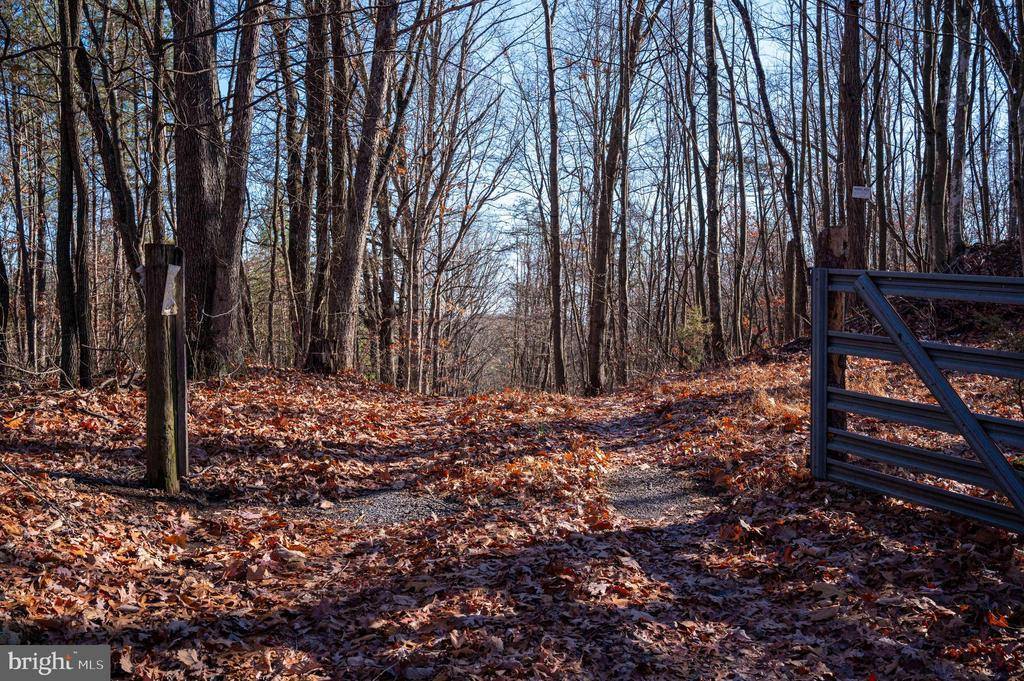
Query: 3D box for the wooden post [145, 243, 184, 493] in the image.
[{"bbox_3d":[-2.144,0.169,6.100,0.180,1.520,0.180,0,2,-5],"label":"wooden post"}]

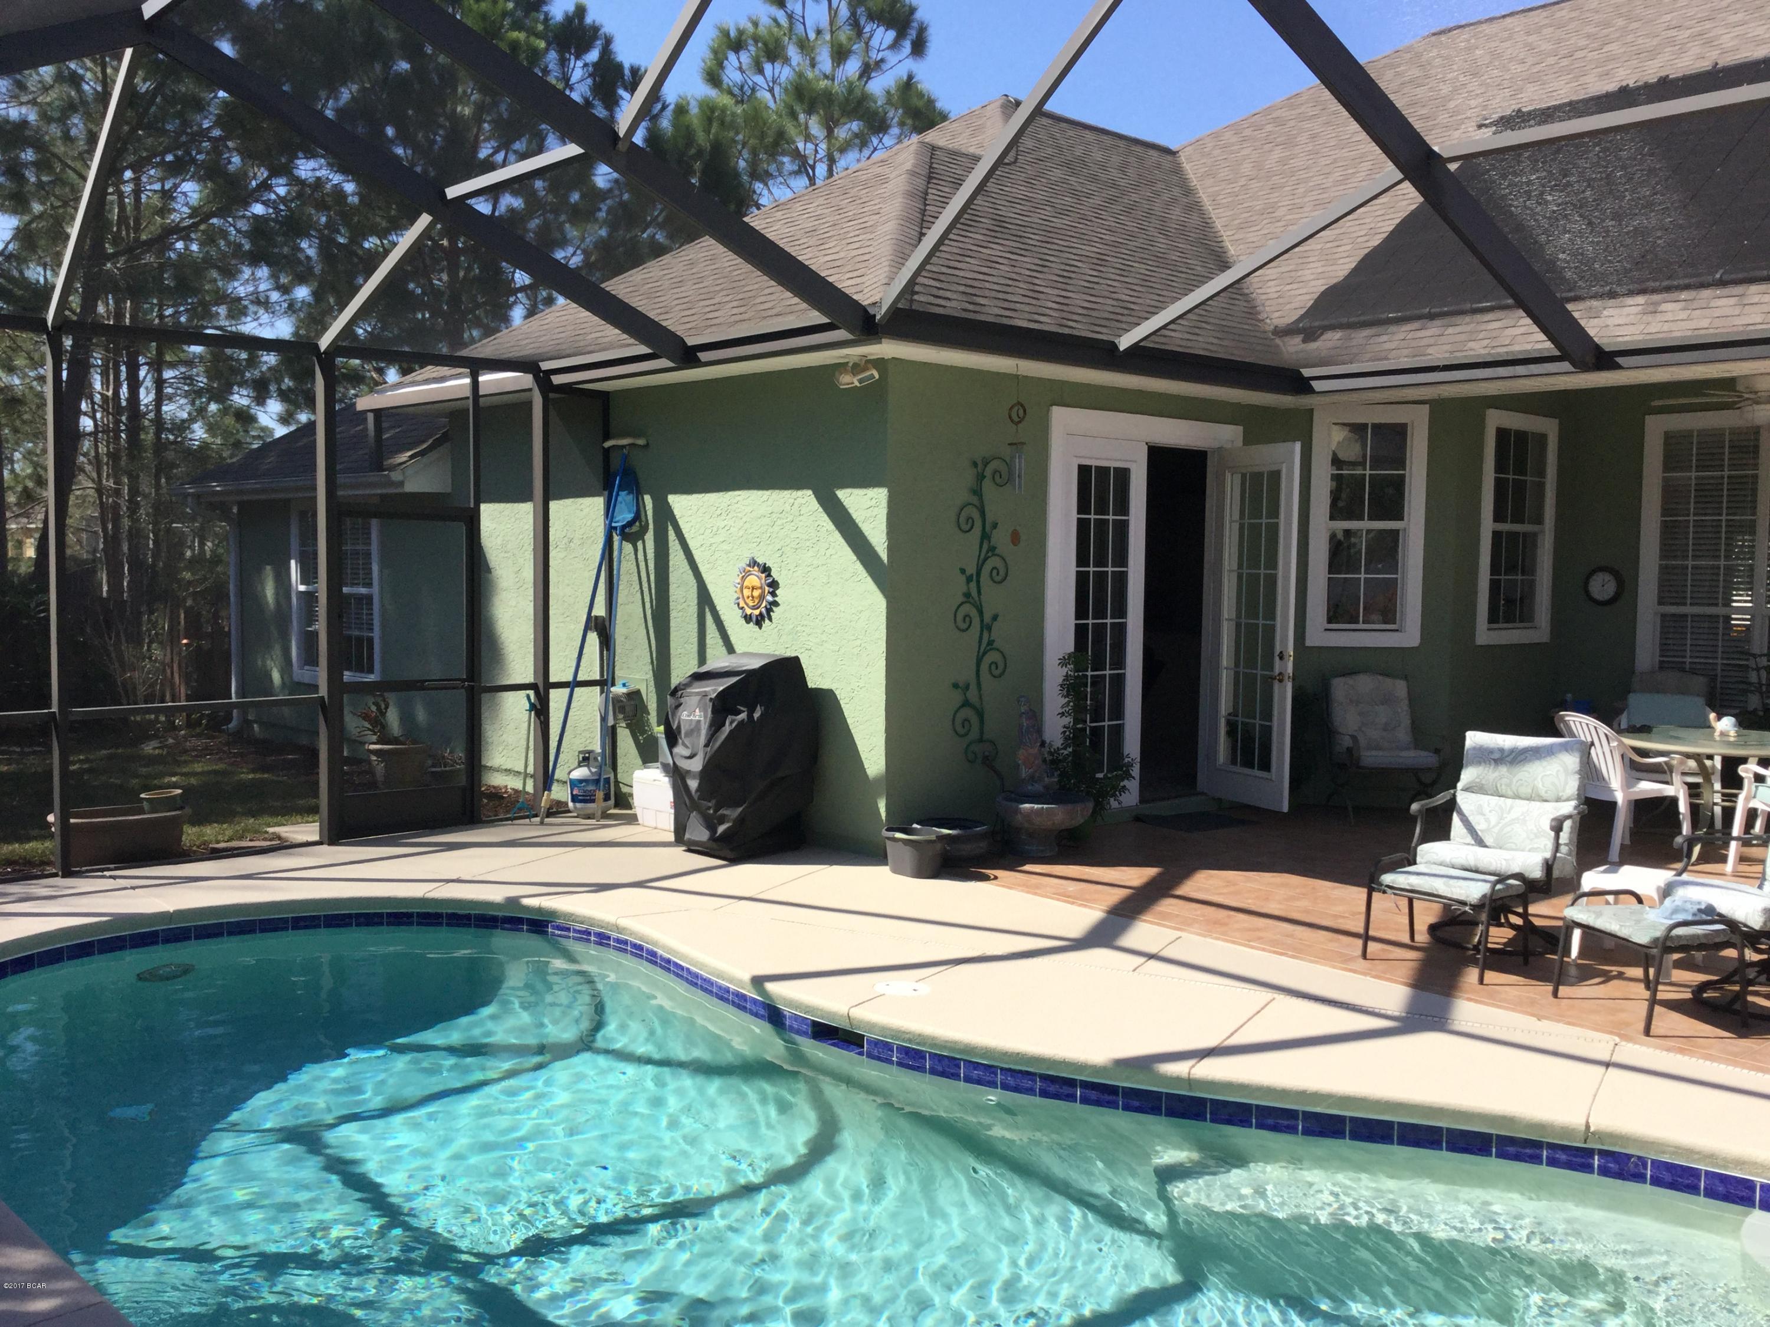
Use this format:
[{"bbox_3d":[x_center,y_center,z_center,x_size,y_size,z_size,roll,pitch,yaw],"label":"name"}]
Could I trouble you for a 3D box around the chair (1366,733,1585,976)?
[{"bbox_3d":[2.793,0.850,7.398,0.740,0.950,1.370,5,6,45],"label":"chair"}]

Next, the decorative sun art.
[{"bbox_3d":[-0.839,-0.450,10.111,0.060,0.440,0.440,-3,5,-43],"label":"decorative sun art"}]

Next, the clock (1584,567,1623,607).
[{"bbox_3d":[5.673,-0.610,12.525,0.050,0.315,0.315,-3,5,-40],"label":"clock"}]

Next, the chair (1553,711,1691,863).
[{"bbox_3d":[4.519,0.743,9.848,0.600,0.870,0.570,-1,4,-23],"label":"chair"}]

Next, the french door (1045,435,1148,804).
[{"bbox_3d":[1.409,-0.250,10.532,0.880,2.460,0.090,-3,5,-42],"label":"french door"}]

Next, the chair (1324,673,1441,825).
[{"bbox_3d":[3.477,0.582,11.150,0.600,0.990,0.670,0,4,-9],"label":"chair"}]

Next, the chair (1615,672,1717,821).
[{"bbox_3d":[5.123,0.649,10.443,0.610,0.990,0.660,1,4,8],"label":"chair"}]

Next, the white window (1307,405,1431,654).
[{"bbox_3d":[3.552,-1.010,11.691,0.830,1.773,0.100,1,4,3],"label":"white window"}]

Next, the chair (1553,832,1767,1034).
[{"bbox_3d":[3.457,0.924,6.465,1.370,0.950,0.740,0,4,-16],"label":"chair"}]

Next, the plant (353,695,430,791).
[{"bbox_3d":[-3.577,0.613,11.500,0.470,0.770,0.500,-3,5,-43],"label":"plant"}]

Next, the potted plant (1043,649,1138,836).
[{"bbox_3d":[1.306,0.522,10.149,0.500,1.180,0.450,-3,5,-42],"label":"potted plant"}]

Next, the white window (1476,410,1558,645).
[{"bbox_3d":[4.877,-1.029,12.234,1.117,1.760,0.100,-3,5,-40],"label":"white window"}]

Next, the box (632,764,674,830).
[{"bbox_3d":[-1.314,0.876,10.292,0.370,0.380,0.550,-3,5,-43],"label":"box"}]

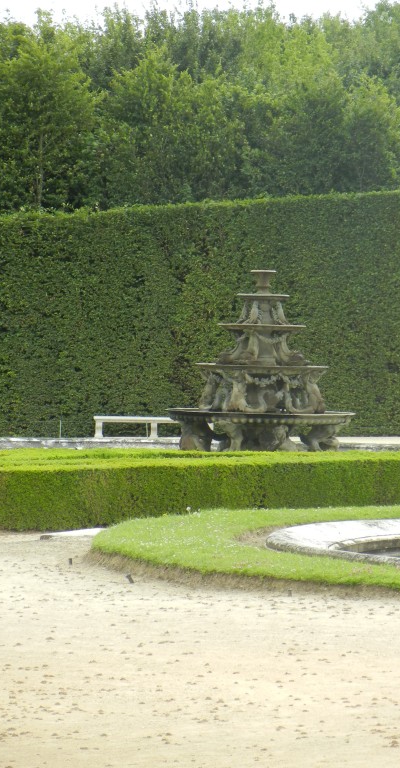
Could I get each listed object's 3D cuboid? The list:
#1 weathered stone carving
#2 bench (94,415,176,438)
[{"bbox_3d":[1.265,-0.349,103.000,3.850,3.920,3.850,1,1,0],"label":"weathered stone carving"},{"bbox_3d":[-0.999,0.966,111.500,2.630,0.484,0.450,1,1,-5],"label":"bench"}]

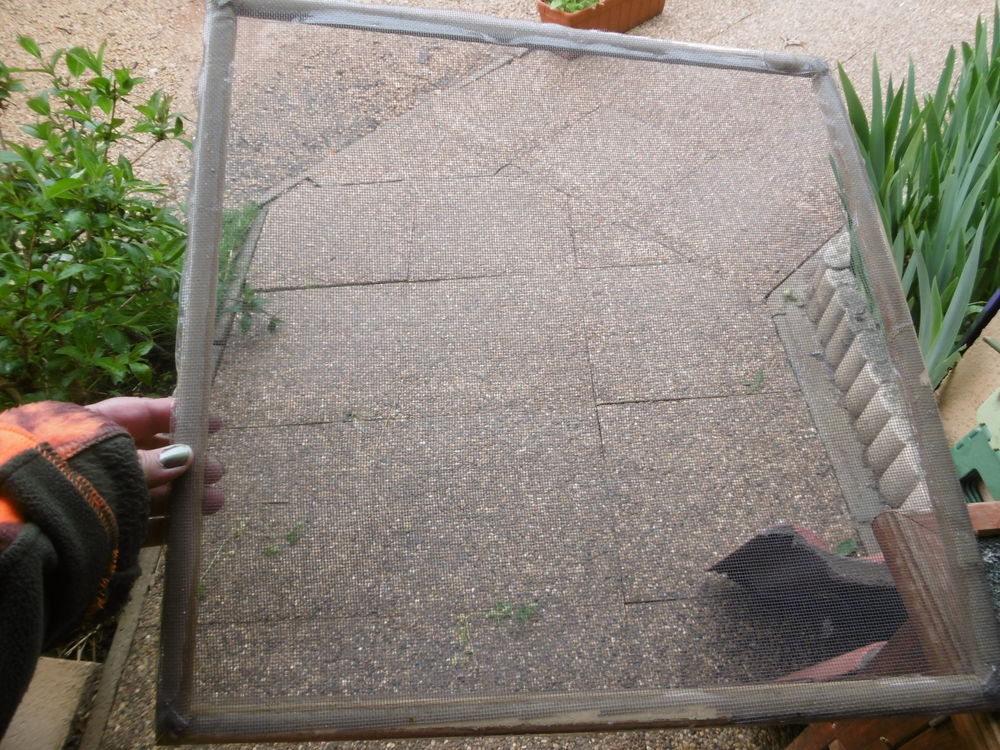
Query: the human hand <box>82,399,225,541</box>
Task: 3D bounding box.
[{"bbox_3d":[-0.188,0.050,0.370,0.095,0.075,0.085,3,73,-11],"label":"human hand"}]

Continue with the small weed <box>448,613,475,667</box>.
[{"bbox_3d":[-0.074,0.511,1.340,0.052,0.055,0.085,-6,51,0],"label":"small weed"}]

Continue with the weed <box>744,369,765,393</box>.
[{"bbox_3d":[0.622,0.015,1.693,0.048,0.040,0.047,-6,51,0],"label":"weed"}]

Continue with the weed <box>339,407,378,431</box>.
[{"bbox_3d":[-0.348,0.107,1.707,0.095,0.035,0.050,-6,51,0],"label":"weed"}]

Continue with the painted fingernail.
[{"bbox_3d":[-0.159,0.040,0.340,0.015,0.004,0.013,-11,65,3],"label":"painted fingernail"}]

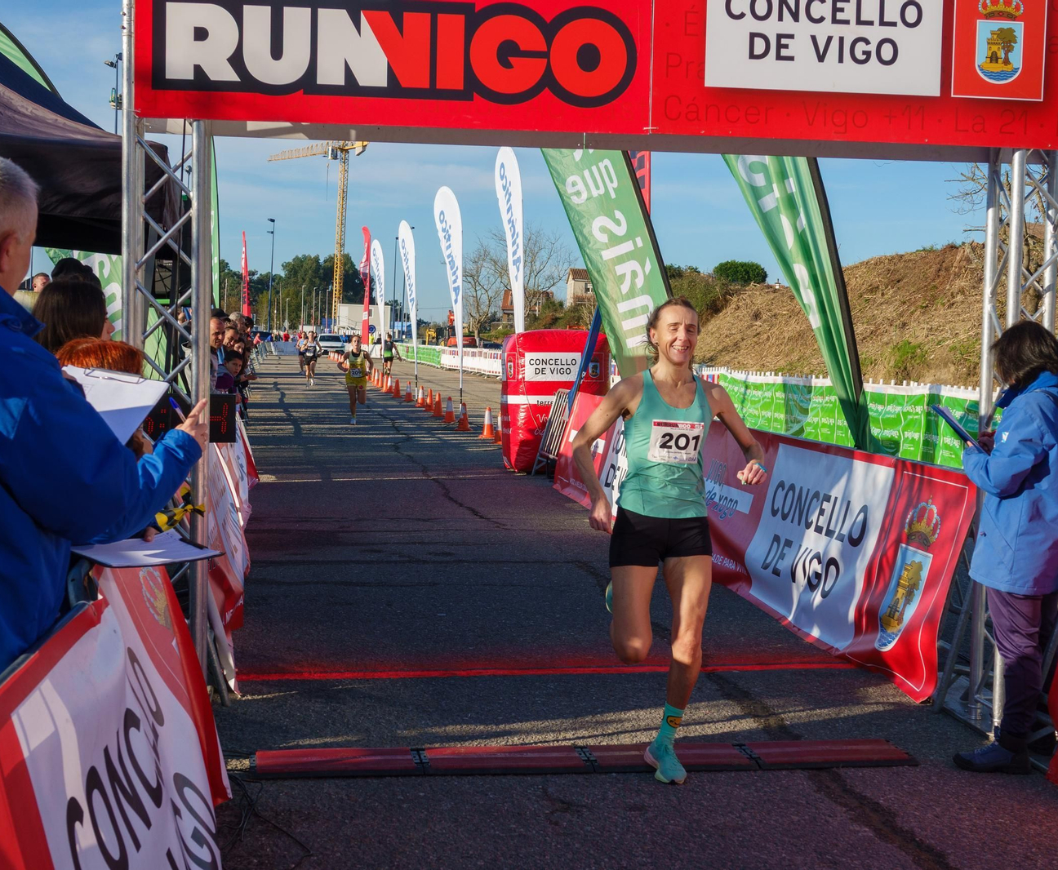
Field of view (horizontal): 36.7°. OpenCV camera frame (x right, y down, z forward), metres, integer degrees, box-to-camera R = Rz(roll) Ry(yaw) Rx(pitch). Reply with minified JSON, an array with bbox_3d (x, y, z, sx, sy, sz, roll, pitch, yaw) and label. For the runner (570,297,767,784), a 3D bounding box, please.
[{"bbox_3d":[0.473,0.333,5.460,0.640,1.600,0.700,1,3,-7],"label":"runner"}]

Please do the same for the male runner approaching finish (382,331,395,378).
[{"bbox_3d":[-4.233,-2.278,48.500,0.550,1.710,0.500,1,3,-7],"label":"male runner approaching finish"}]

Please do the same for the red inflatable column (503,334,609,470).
[{"bbox_3d":[0.310,-0.437,18.695,1.170,1.620,1.120,0,3,-10],"label":"red inflatable column"}]

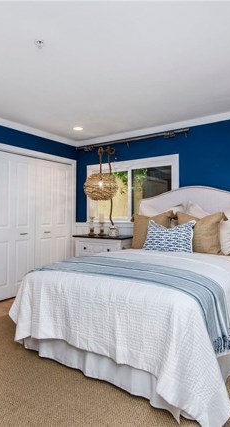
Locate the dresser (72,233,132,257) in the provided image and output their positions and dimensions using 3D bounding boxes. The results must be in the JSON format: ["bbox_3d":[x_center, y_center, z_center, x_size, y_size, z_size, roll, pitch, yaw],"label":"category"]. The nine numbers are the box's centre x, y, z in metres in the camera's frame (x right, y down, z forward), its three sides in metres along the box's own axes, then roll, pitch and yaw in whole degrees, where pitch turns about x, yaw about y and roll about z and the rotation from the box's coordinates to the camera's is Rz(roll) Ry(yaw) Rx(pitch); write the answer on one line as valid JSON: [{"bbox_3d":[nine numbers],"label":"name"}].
[{"bbox_3d":[-0.132,0.768,4.178,0.885,0.855,0.460,0,0,35],"label":"dresser"}]

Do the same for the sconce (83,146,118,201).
[{"bbox_3d":[-0.205,-0.620,4.354,0.530,0.850,0.530,0,0,0],"label":"sconce"}]

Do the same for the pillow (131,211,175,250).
[{"bbox_3d":[0.510,0.228,3.723,0.540,0.500,0.170,0,-20,35],"label":"pillow"}]

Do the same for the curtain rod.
[{"bbox_3d":[0.167,-1.089,4.348,2.020,0.090,0.110,0,0,35],"label":"curtain rod"}]

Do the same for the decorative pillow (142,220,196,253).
[{"bbox_3d":[0.663,0.278,3.429,0.610,0.400,0.160,0,-24,35],"label":"decorative pillow"}]

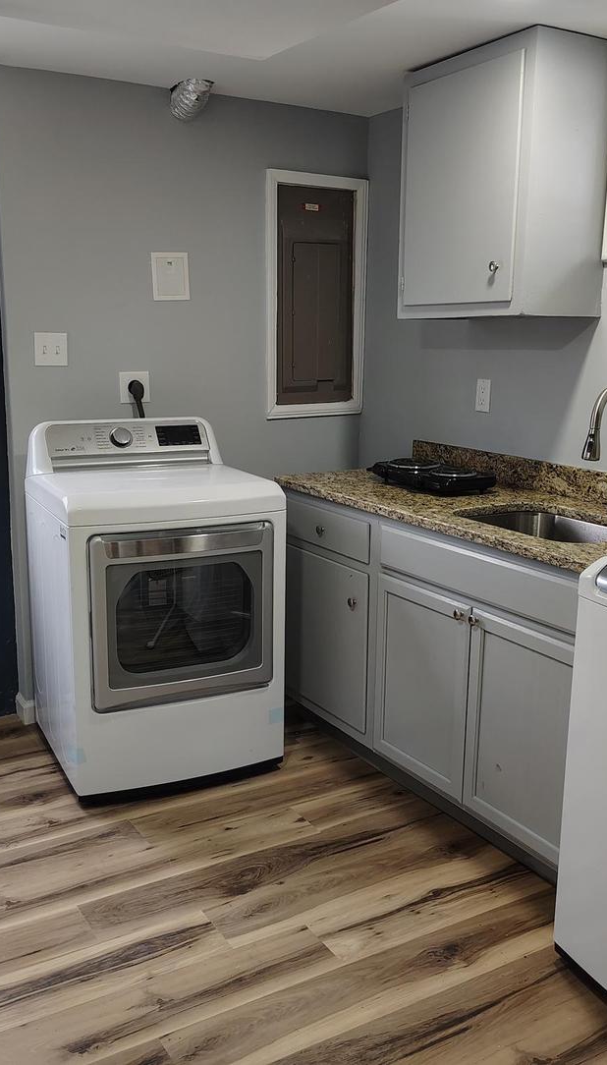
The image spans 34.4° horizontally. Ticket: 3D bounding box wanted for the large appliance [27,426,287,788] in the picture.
[{"bbox_3d":[-0.511,0.197,3.324,0.686,1.110,0.714,-5,13,-25],"label":"large appliance"}]

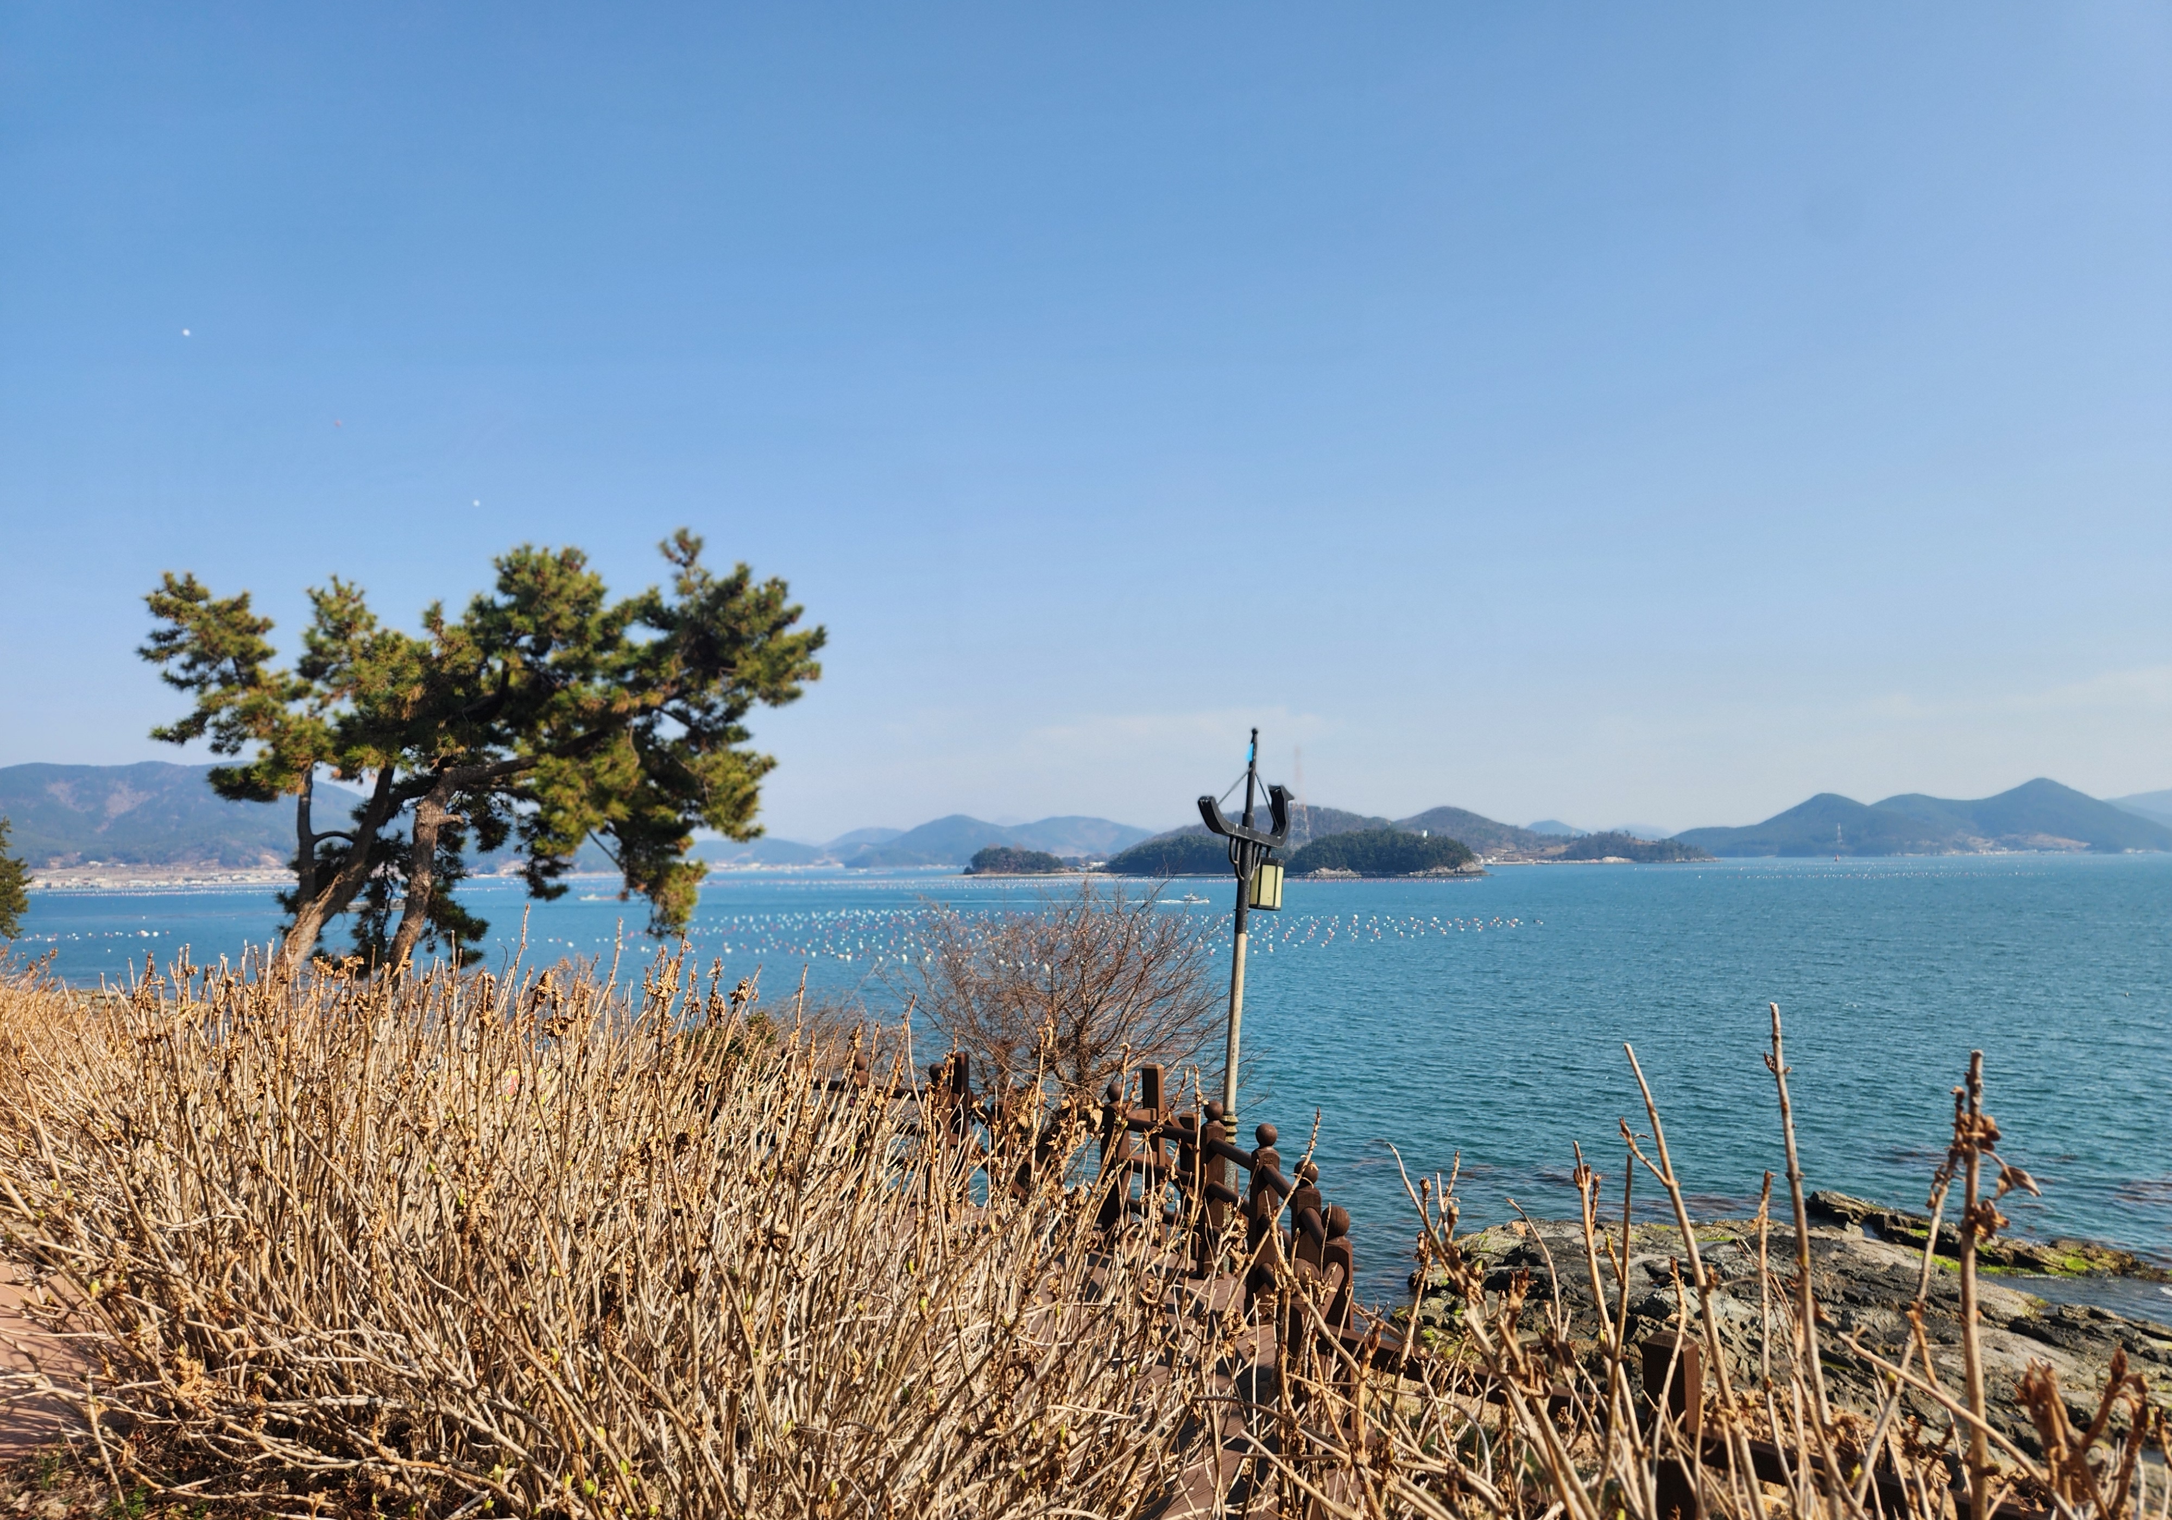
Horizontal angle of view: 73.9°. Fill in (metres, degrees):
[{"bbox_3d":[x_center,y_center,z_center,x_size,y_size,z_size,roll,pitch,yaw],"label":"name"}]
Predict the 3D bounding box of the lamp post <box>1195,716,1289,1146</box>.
[{"bbox_3d":[1.100,1.800,10.800,0.300,4.100,0.900,0,-5,41],"label":"lamp post"}]

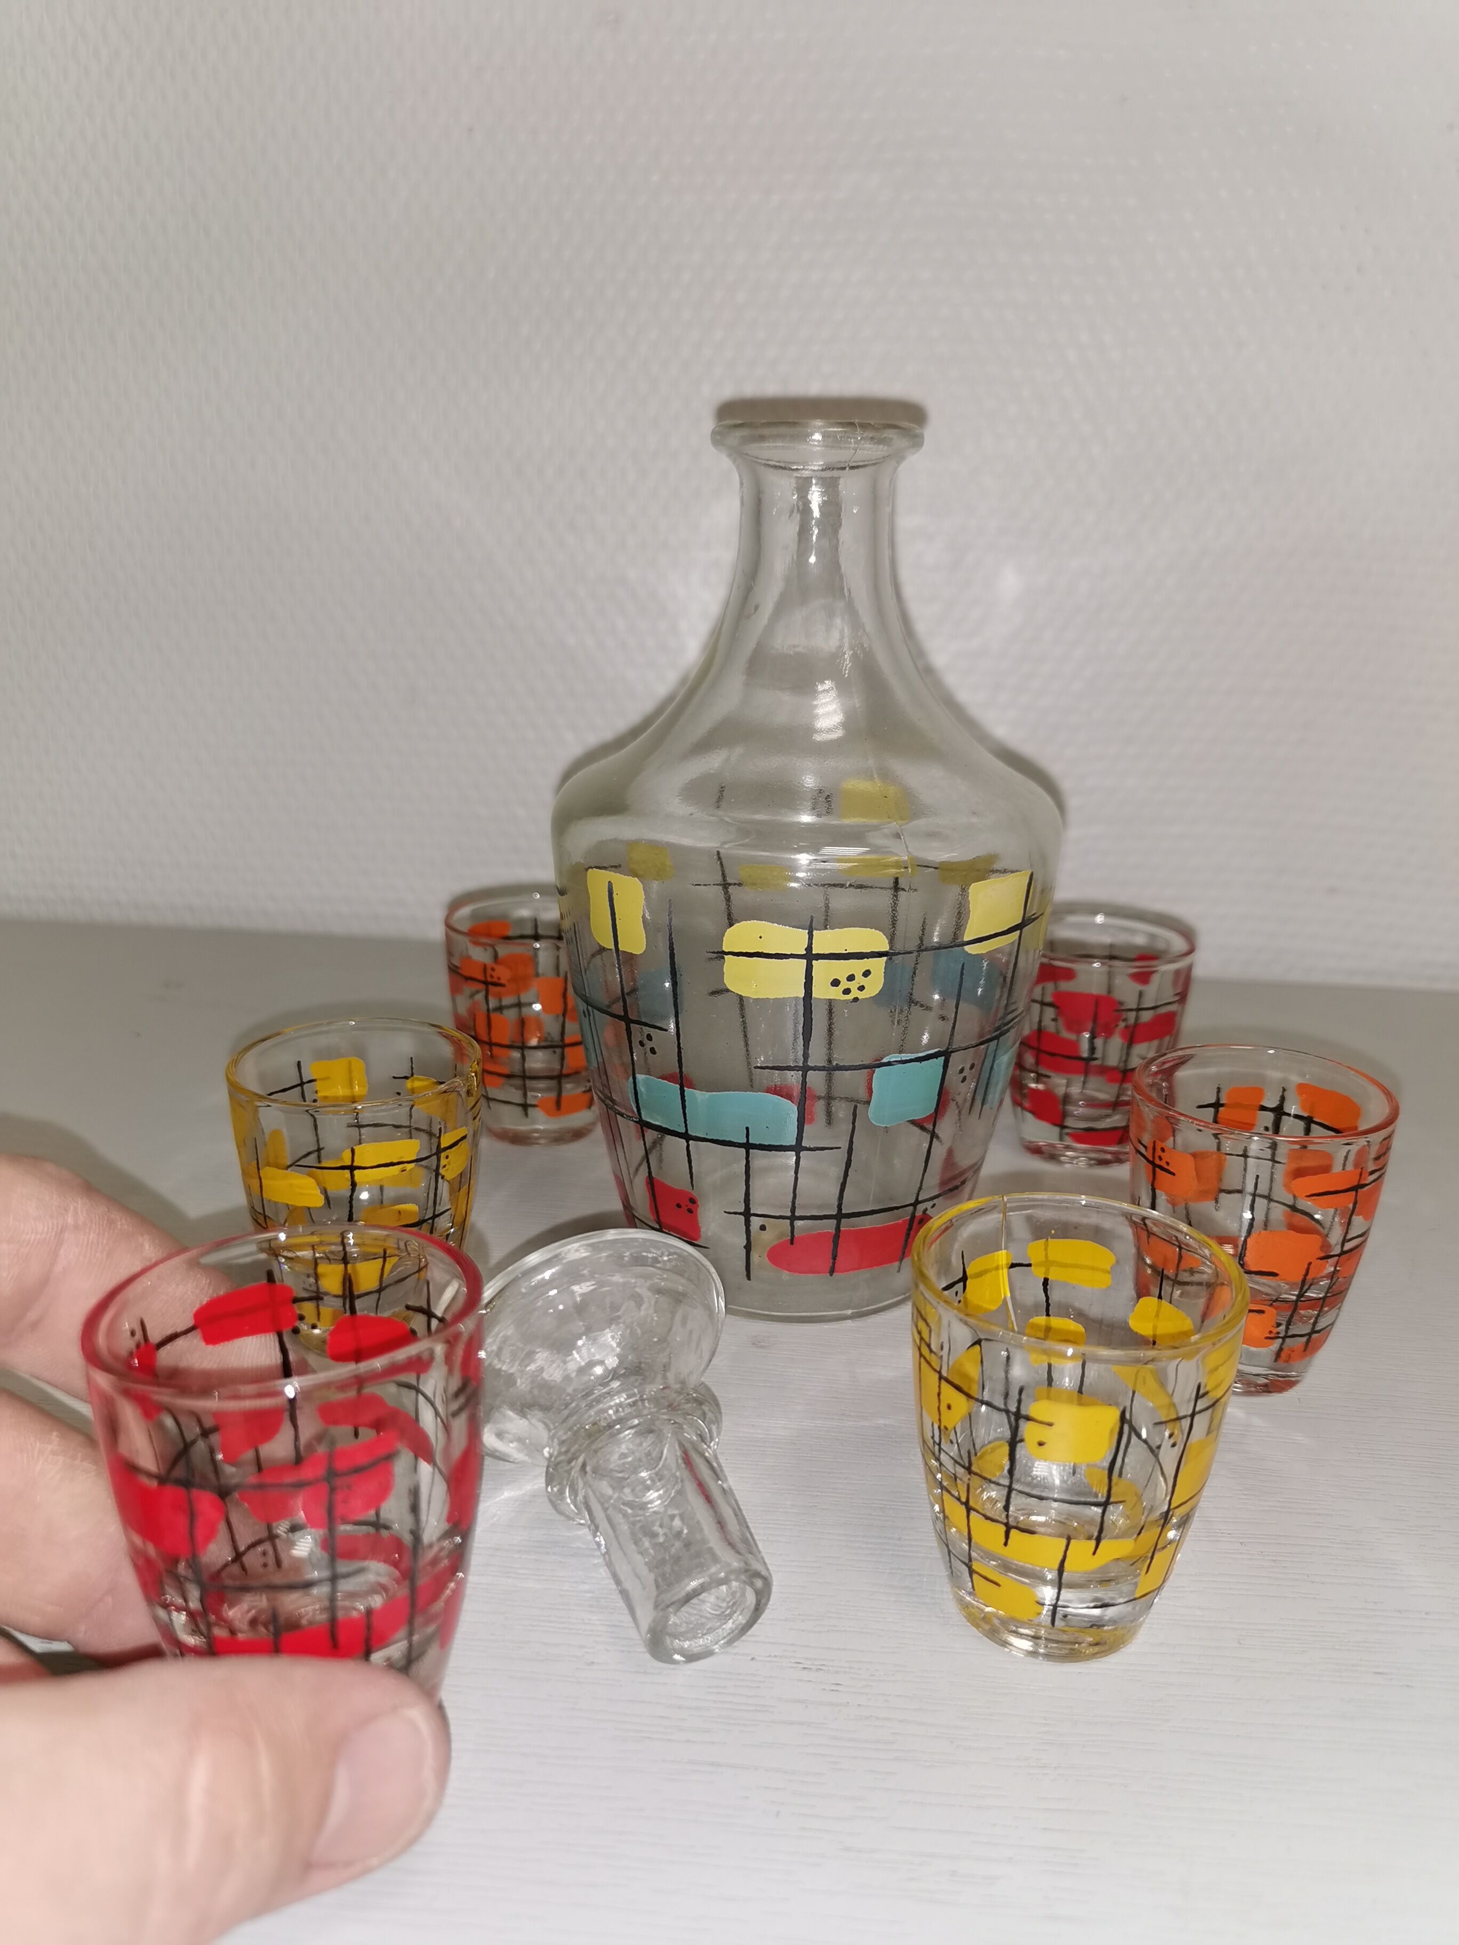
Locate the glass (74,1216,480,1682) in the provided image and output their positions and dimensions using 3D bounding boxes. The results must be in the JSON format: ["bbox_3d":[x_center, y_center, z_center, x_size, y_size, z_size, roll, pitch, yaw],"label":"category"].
[{"bbox_3d":[-0.050,0.063,0.178,0.044,0.052,0.044,-1,15,0],"label":"glass"}]

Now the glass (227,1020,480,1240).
[{"bbox_3d":[-0.067,0.041,0.278,0.044,0.052,0.044,1,17,0],"label":"glass"}]

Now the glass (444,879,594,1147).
[{"bbox_3d":[-0.046,0.013,0.369,0.044,0.052,0.044,1,17,0],"label":"glass"}]

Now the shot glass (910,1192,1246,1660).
[{"bbox_3d":[0.046,0.064,0.210,0.044,0.052,0.044,1,17,0],"label":"shot glass"}]

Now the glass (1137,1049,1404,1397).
[{"bbox_3d":[0.093,0.045,0.272,0.044,0.052,0.044,1,17,0],"label":"glass"}]

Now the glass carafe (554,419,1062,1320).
[{"bbox_3d":[0.015,-0.020,0.293,0.097,0.161,0.097,1,17,0],"label":"glass carafe"}]

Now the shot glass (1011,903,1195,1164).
[{"bbox_3d":[0.085,0.017,0.361,0.044,0.052,0.044,1,17,0],"label":"shot glass"}]

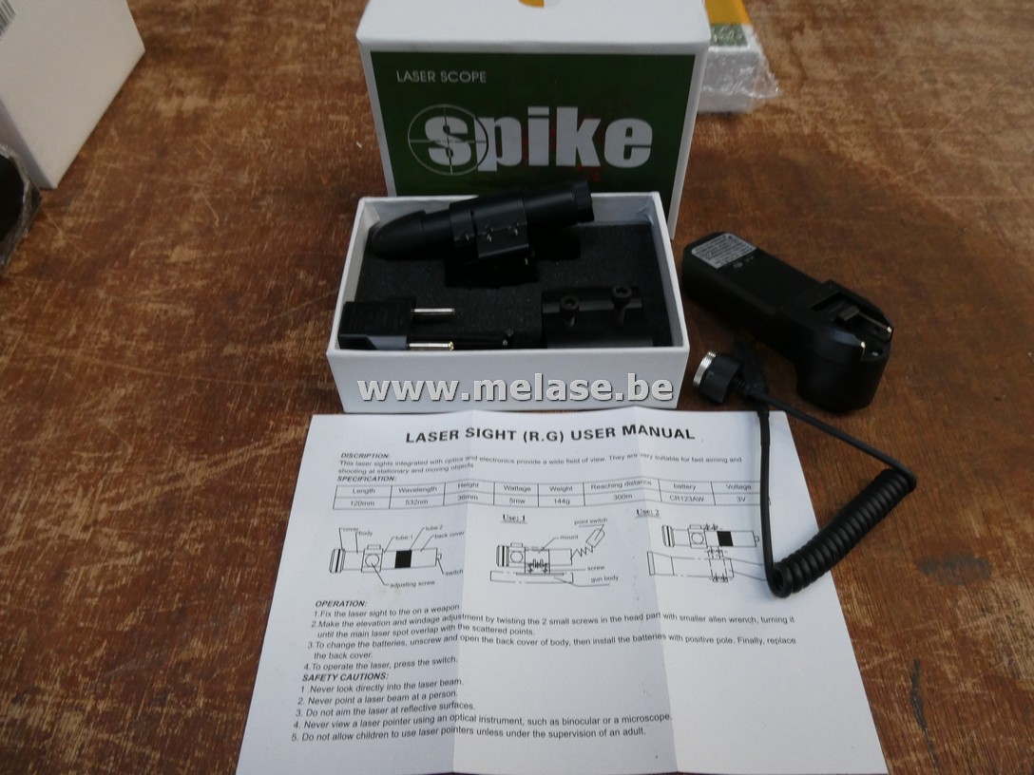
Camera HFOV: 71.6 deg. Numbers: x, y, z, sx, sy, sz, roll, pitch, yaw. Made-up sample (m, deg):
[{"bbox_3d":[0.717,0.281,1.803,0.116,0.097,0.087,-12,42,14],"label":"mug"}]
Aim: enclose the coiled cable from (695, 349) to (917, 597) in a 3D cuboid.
[{"bbox_3d":[0.113,0.020,0.303,0.082,0.019,0.121,-16,52,-12],"label":"coiled cable"}]

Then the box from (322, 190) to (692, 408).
[{"bbox_3d":[-0.003,-0.043,0.343,0.150,0.040,0.105,-1,51,1],"label":"box"}]

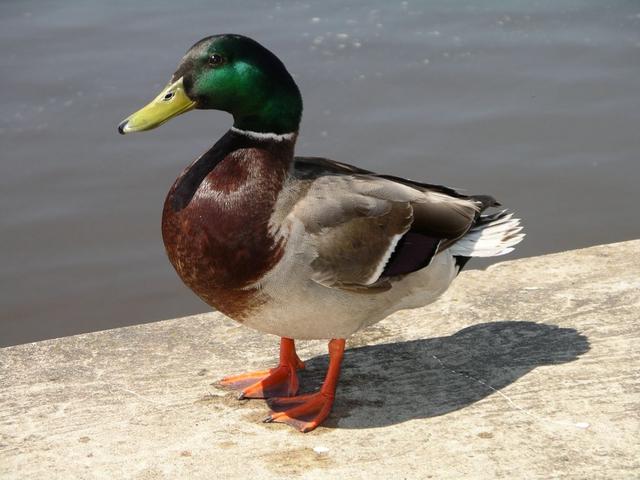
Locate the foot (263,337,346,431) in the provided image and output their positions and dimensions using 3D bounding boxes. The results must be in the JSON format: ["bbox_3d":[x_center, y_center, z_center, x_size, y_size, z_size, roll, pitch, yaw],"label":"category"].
[{"bbox_3d":[-0.012,0.107,1.881,0.073,0.053,0.065,-15,25,-33],"label":"foot"}]

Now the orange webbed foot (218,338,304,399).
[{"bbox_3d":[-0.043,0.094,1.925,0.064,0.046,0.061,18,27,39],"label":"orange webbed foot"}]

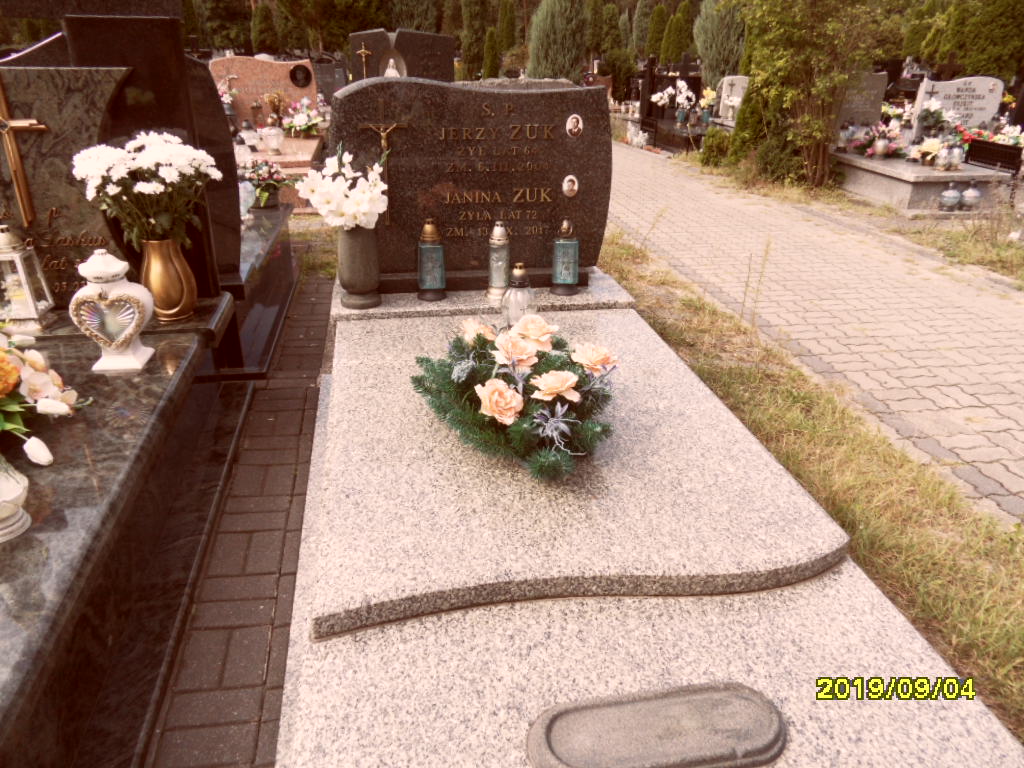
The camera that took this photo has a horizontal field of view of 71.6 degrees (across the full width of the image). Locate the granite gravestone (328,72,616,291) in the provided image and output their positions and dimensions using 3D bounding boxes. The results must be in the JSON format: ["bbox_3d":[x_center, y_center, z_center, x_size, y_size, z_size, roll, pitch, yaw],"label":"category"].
[{"bbox_3d":[-0.157,-0.803,2.880,1.090,0.800,0.200,-4,26,-10],"label":"granite gravestone"}]

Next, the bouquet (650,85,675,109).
[{"bbox_3d":[2.219,-4.216,10.434,0.371,0.314,0.297,-4,27,-10],"label":"bouquet"}]

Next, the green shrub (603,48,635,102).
[{"bbox_3d":[1.988,-5.737,13.267,0.593,0.962,0.593,-4,27,-10],"label":"green shrub"}]

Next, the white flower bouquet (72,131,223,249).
[{"bbox_3d":[-1.163,-0.622,2.286,0.438,0.363,0.372,-4,27,-10],"label":"white flower bouquet"}]

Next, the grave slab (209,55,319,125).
[{"bbox_3d":[-2.522,-2.987,7.301,1.006,0.688,0.100,-4,27,-10],"label":"grave slab"}]

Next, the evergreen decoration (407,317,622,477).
[{"bbox_3d":[0.005,-0.020,1.892,0.540,0.250,0.580,-4,27,-10],"label":"evergreen decoration"}]

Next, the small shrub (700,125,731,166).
[{"bbox_3d":[2.981,-3.486,10.400,0.440,0.550,0.440,-3,25,-11],"label":"small shrub"}]

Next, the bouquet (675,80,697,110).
[{"bbox_3d":[2.497,-4.139,10.190,0.298,0.400,0.268,-4,27,-10],"label":"bouquet"}]

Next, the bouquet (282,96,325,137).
[{"bbox_3d":[-2.179,-2.793,7.420,0.403,0.393,0.339,-4,26,-10],"label":"bouquet"}]

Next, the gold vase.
[{"bbox_3d":[-1.183,-0.351,2.428,0.175,0.261,0.175,-4,27,-10],"label":"gold vase"}]

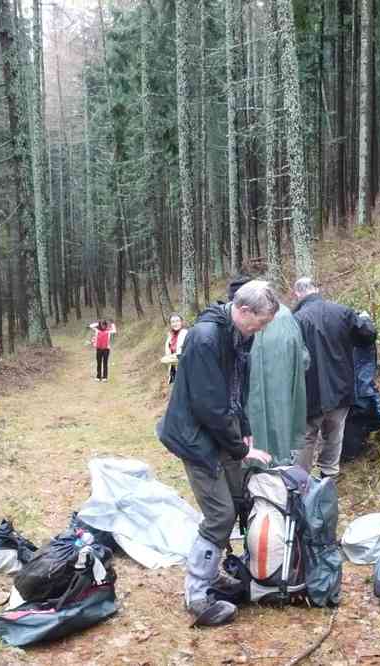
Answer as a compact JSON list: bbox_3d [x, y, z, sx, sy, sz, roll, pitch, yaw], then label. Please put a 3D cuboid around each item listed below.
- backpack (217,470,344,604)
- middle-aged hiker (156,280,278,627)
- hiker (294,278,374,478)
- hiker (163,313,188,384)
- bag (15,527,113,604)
[{"bbox_3d":[0.440,1.000,4.500,0.480,0.660,0.390,1,3,32],"label":"backpack"},{"bbox_3d":[0.133,0.560,4.330,0.570,1.620,0.530,0,3,18],"label":"middle-aged hiker"},{"bbox_3d":[1.180,0.380,7.450,0.700,1.690,0.480,-1,3,3],"label":"hiker"},{"bbox_3d":[-0.190,0.550,13.300,0.500,1.640,0.400,0,3,14],"label":"hiker"},{"bbox_3d":[-0.615,1.135,4.380,0.440,0.270,0.310,-28,18,-37],"label":"bag"}]

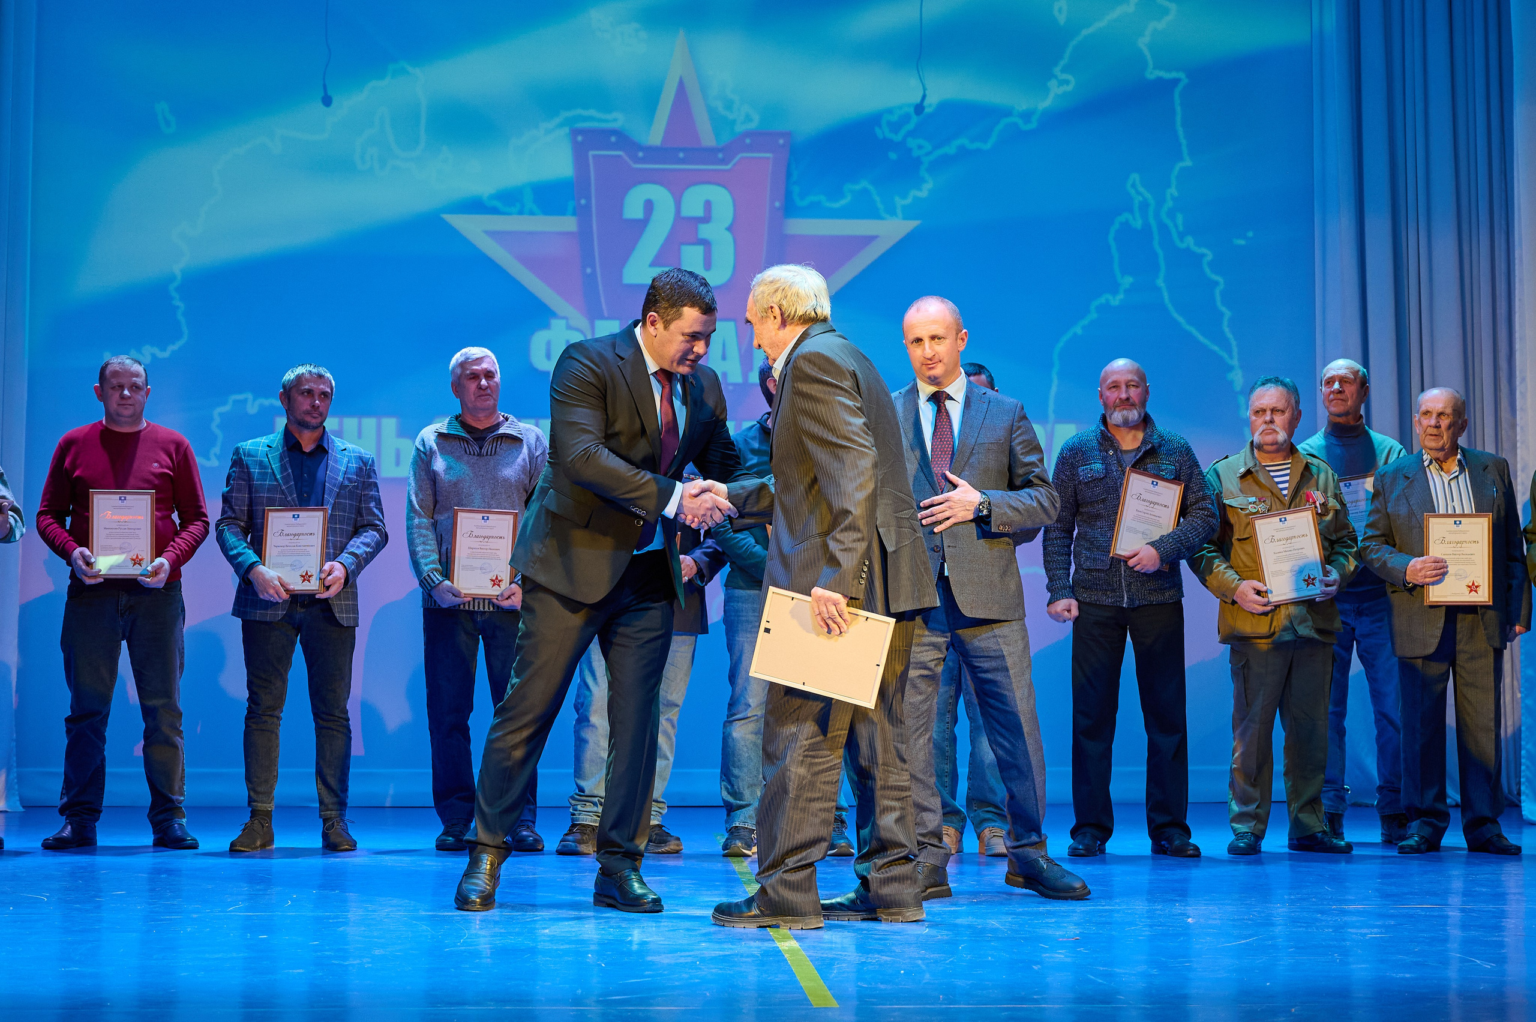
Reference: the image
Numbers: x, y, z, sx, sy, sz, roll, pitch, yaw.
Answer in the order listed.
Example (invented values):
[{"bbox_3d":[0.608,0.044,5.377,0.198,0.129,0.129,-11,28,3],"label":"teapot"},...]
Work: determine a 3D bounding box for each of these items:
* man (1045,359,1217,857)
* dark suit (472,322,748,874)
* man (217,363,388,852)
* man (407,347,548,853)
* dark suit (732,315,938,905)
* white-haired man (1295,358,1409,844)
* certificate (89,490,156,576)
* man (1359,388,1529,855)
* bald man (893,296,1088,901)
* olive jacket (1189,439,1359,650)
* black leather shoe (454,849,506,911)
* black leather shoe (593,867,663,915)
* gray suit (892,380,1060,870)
[{"bbox_3d":[1.303,0.332,6.866,0.610,1.764,0.420,-1,-5,8],"label":"man"},{"bbox_3d":[-0.426,0.245,5.255,0.640,1.512,0.760,4,-5,-45],"label":"dark suit"},{"bbox_3d":[-1.713,0.340,7.069,0.600,1.784,0.420,1,-5,-8],"label":"man"},{"bbox_3d":[-1.067,0.310,7.095,0.540,1.847,0.420,1,-5,-8],"label":"man"},{"bbox_3d":[0.175,0.269,5.043,0.580,1.562,0.500,-1,-4,22],"label":"dark suit"},{"bbox_3d":[2.241,0.331,7.337,0.560,1.846,0.400,-1,-5,12],"label":"white-haired man"},{"bbox_3d":[-2.313,0.084,6.880,0.235,0.320,0.020,1,-3,-8],"label":"certificate"},{"bbox_3d":[2.441,0.385,6.928,0.600,1.669,0.420,-1,-5,11],"label":"man"},{"bbox_3d":[0.605,0.238,5.546,0.640,1.748,0.450,-1,-4,14],"label":"bald man"},{"bbox_3d":[1.785,0.112,6.757,0.560,0.717,0.380,0,-4,3],"label":"olive jacket"},{"bbox_3d":[-0.793,1.027,5.315,0.112,0.120,0.295,-1,3,12],"label":"black leather shoe"},{"bbox_3d":[-0.377,1.024,5.220,0.105,0.110,0.280,3,-6,-32],"label":"black leather shoe"},{"bbox_3d":[0.570,0.331,5.681,0.600,1.449,0.450,-1,-5,10],"label":"gray suit"}]

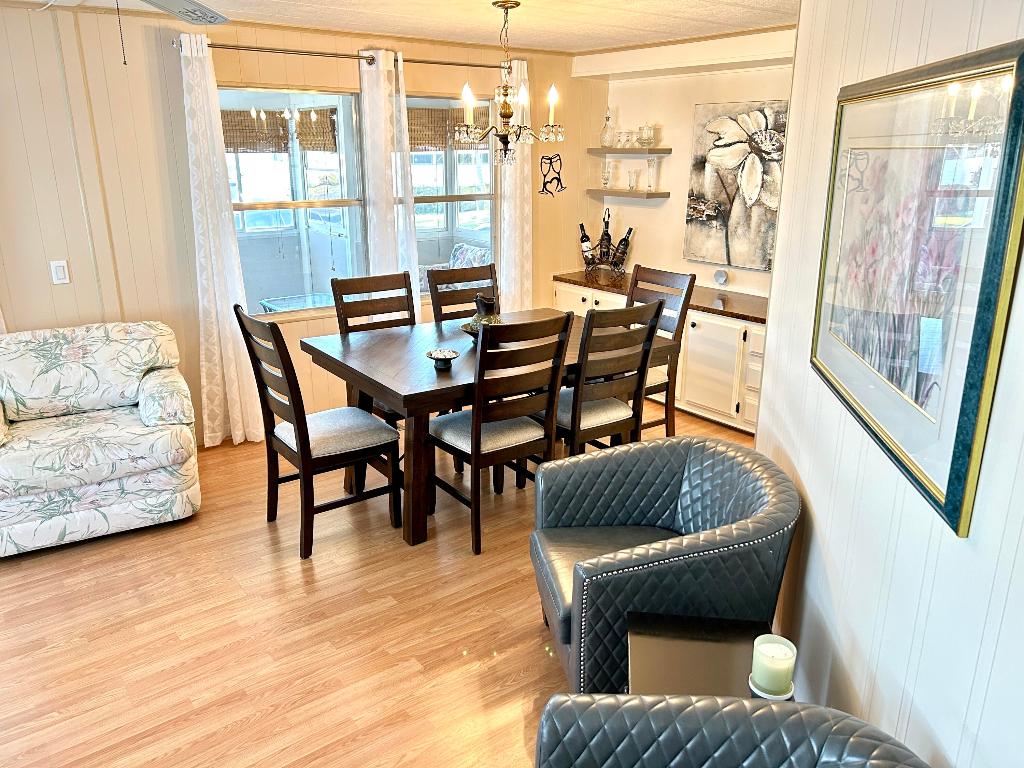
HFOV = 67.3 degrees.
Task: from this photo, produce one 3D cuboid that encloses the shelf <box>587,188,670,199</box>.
[{"bbox_3d":[0.844,-1.395,5.635,0.240,0.040,0.610,-13,21,-35],"label":"shelf"}]

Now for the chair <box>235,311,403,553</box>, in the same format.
[{"bbox_3d":[-0.842,0.168,3.423,0.525,1.020,0.470,-12,21,-34],"label":"chair"}]

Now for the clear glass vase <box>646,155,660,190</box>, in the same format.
[{"bbox_3d":[0.995,-1.476,5.396,0.075,0.217,0.075,-12,21,-35],"label":"clear glass vase"}]

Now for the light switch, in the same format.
[{"bbox_3d":[-2.266,-0.558,3.864,0.070,0.115,0.012,-13,21,-35],"label":"light switch"}]

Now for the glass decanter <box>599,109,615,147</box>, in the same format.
[{"bbox_3d":[0.710,-1.887,5.666,0.105,0.280,0.105,-13,21,-35],"label":"glass decanter"}]

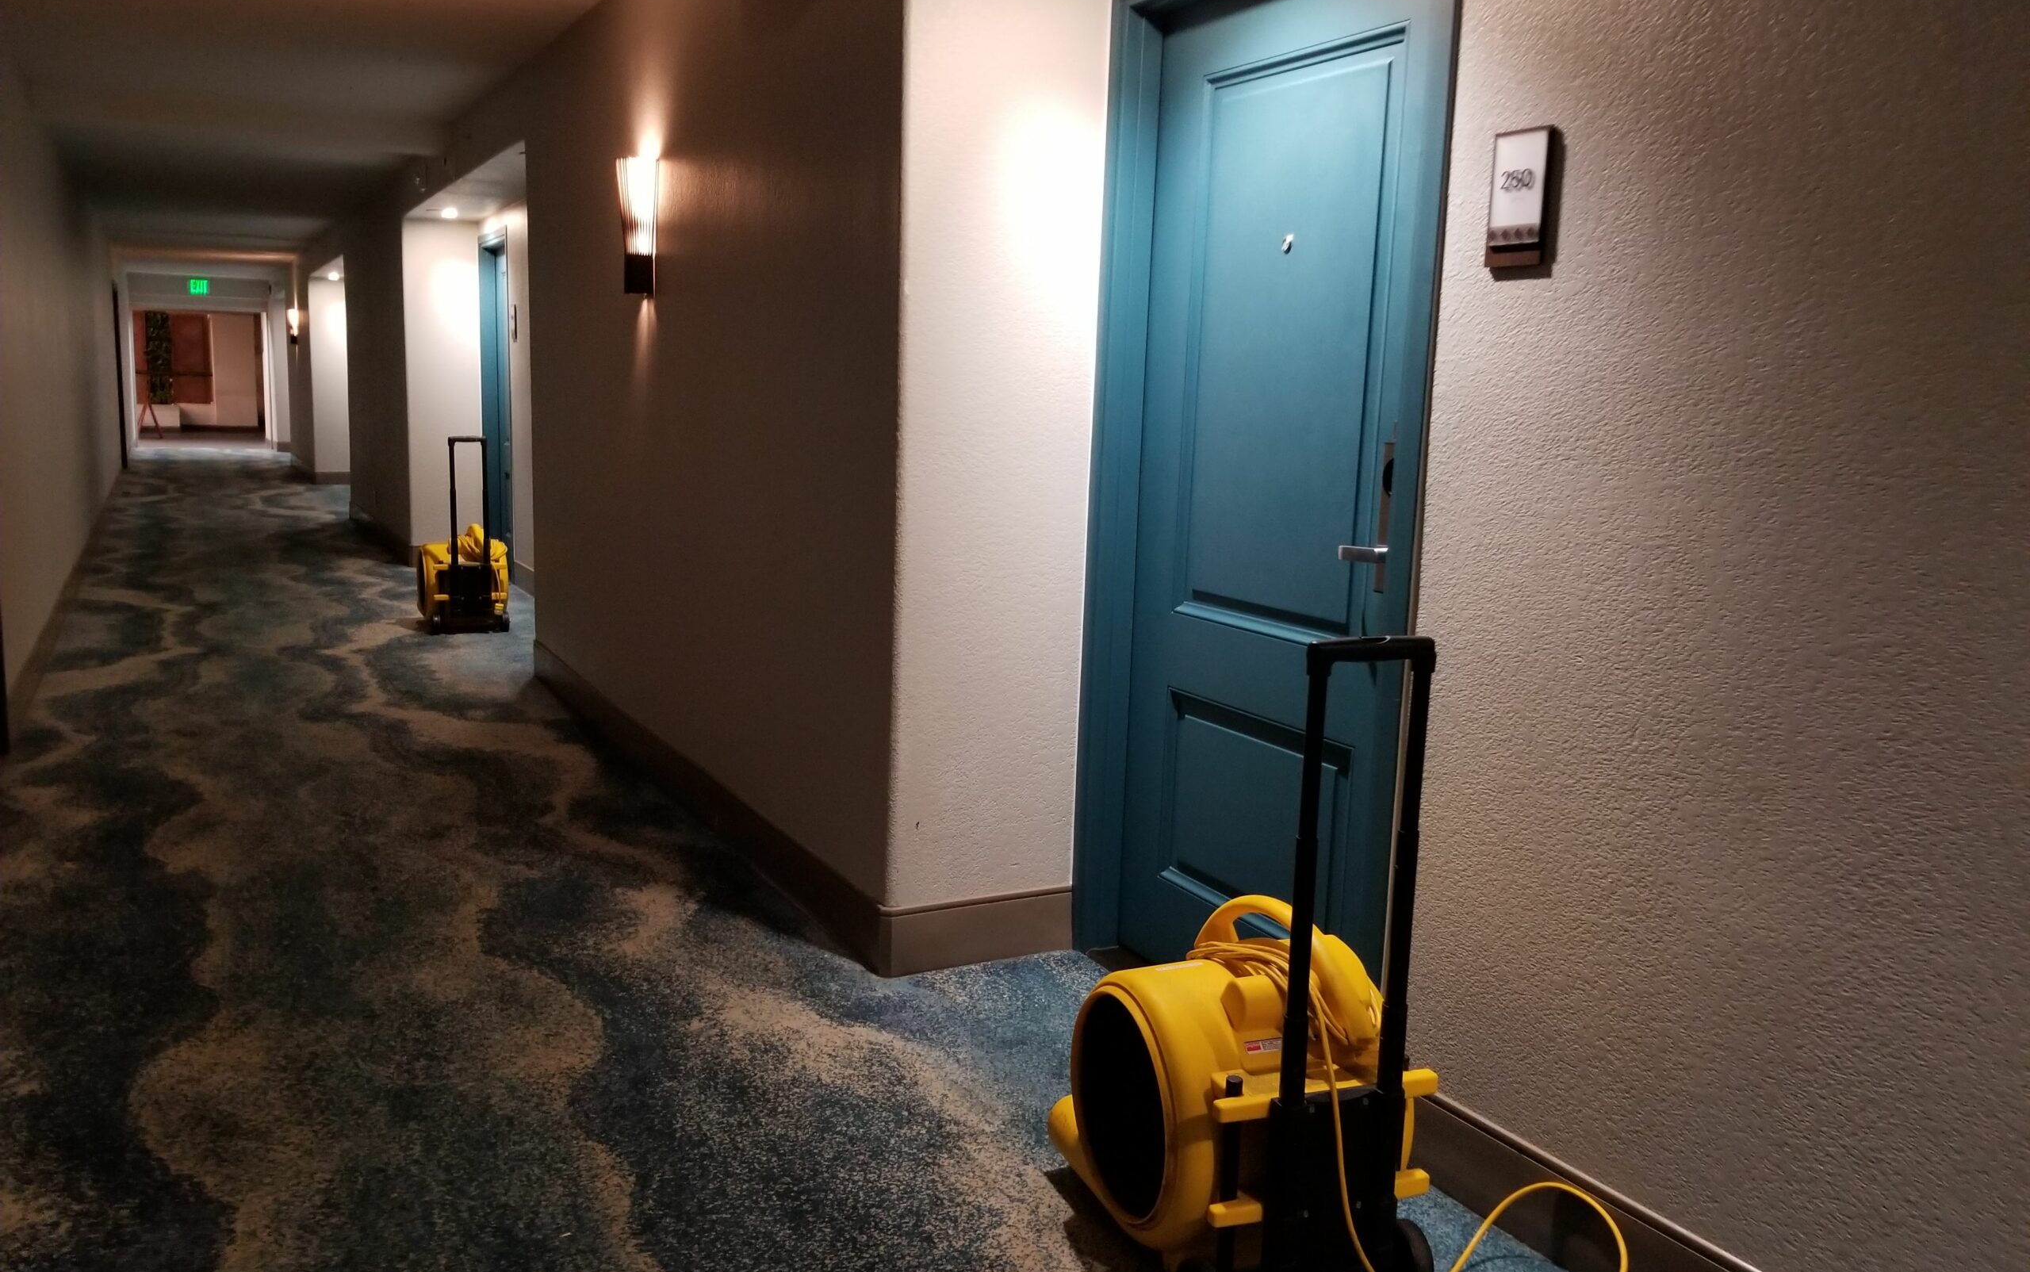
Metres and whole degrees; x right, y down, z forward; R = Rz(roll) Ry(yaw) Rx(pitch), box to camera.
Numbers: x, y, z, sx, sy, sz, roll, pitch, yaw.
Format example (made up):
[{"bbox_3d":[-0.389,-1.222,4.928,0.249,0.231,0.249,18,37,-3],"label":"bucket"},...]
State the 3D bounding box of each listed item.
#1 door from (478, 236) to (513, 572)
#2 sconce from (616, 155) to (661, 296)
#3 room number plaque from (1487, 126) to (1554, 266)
[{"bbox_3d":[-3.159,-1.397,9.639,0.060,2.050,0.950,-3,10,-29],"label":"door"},{"bbox_3d":[-1.161,-1.234,4.654,0.090,0.400,0.240,-3,10,-29],"label":"sconce"},{"bbox_3d":[0.750,-0.649,2.261,0.022,0.192,0.105,-3,10,-29],"label":"room number plaque"}]

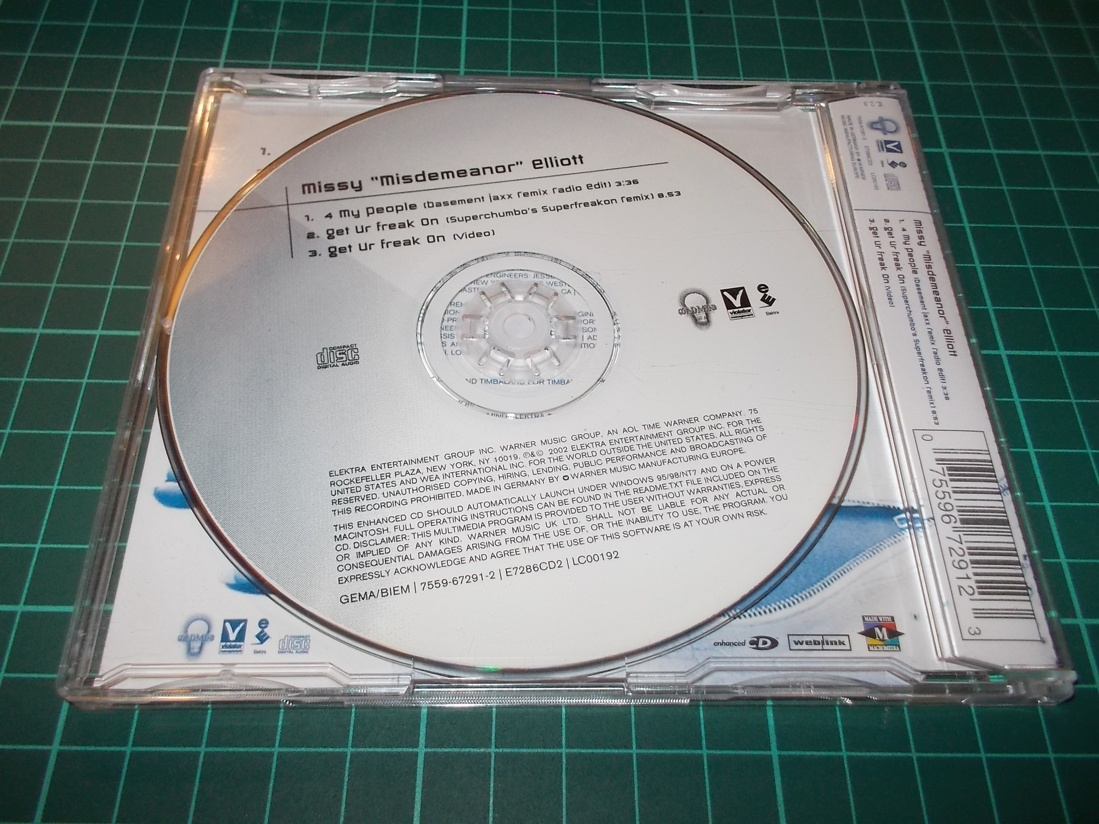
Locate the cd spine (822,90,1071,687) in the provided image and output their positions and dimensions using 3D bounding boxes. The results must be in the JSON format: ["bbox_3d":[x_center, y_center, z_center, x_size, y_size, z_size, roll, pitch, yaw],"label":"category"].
[{"bbox_3d":[0.065,-0.013,0.163,0.017,0.006,0.118,1,60,-2],"label":"cd spine"}]

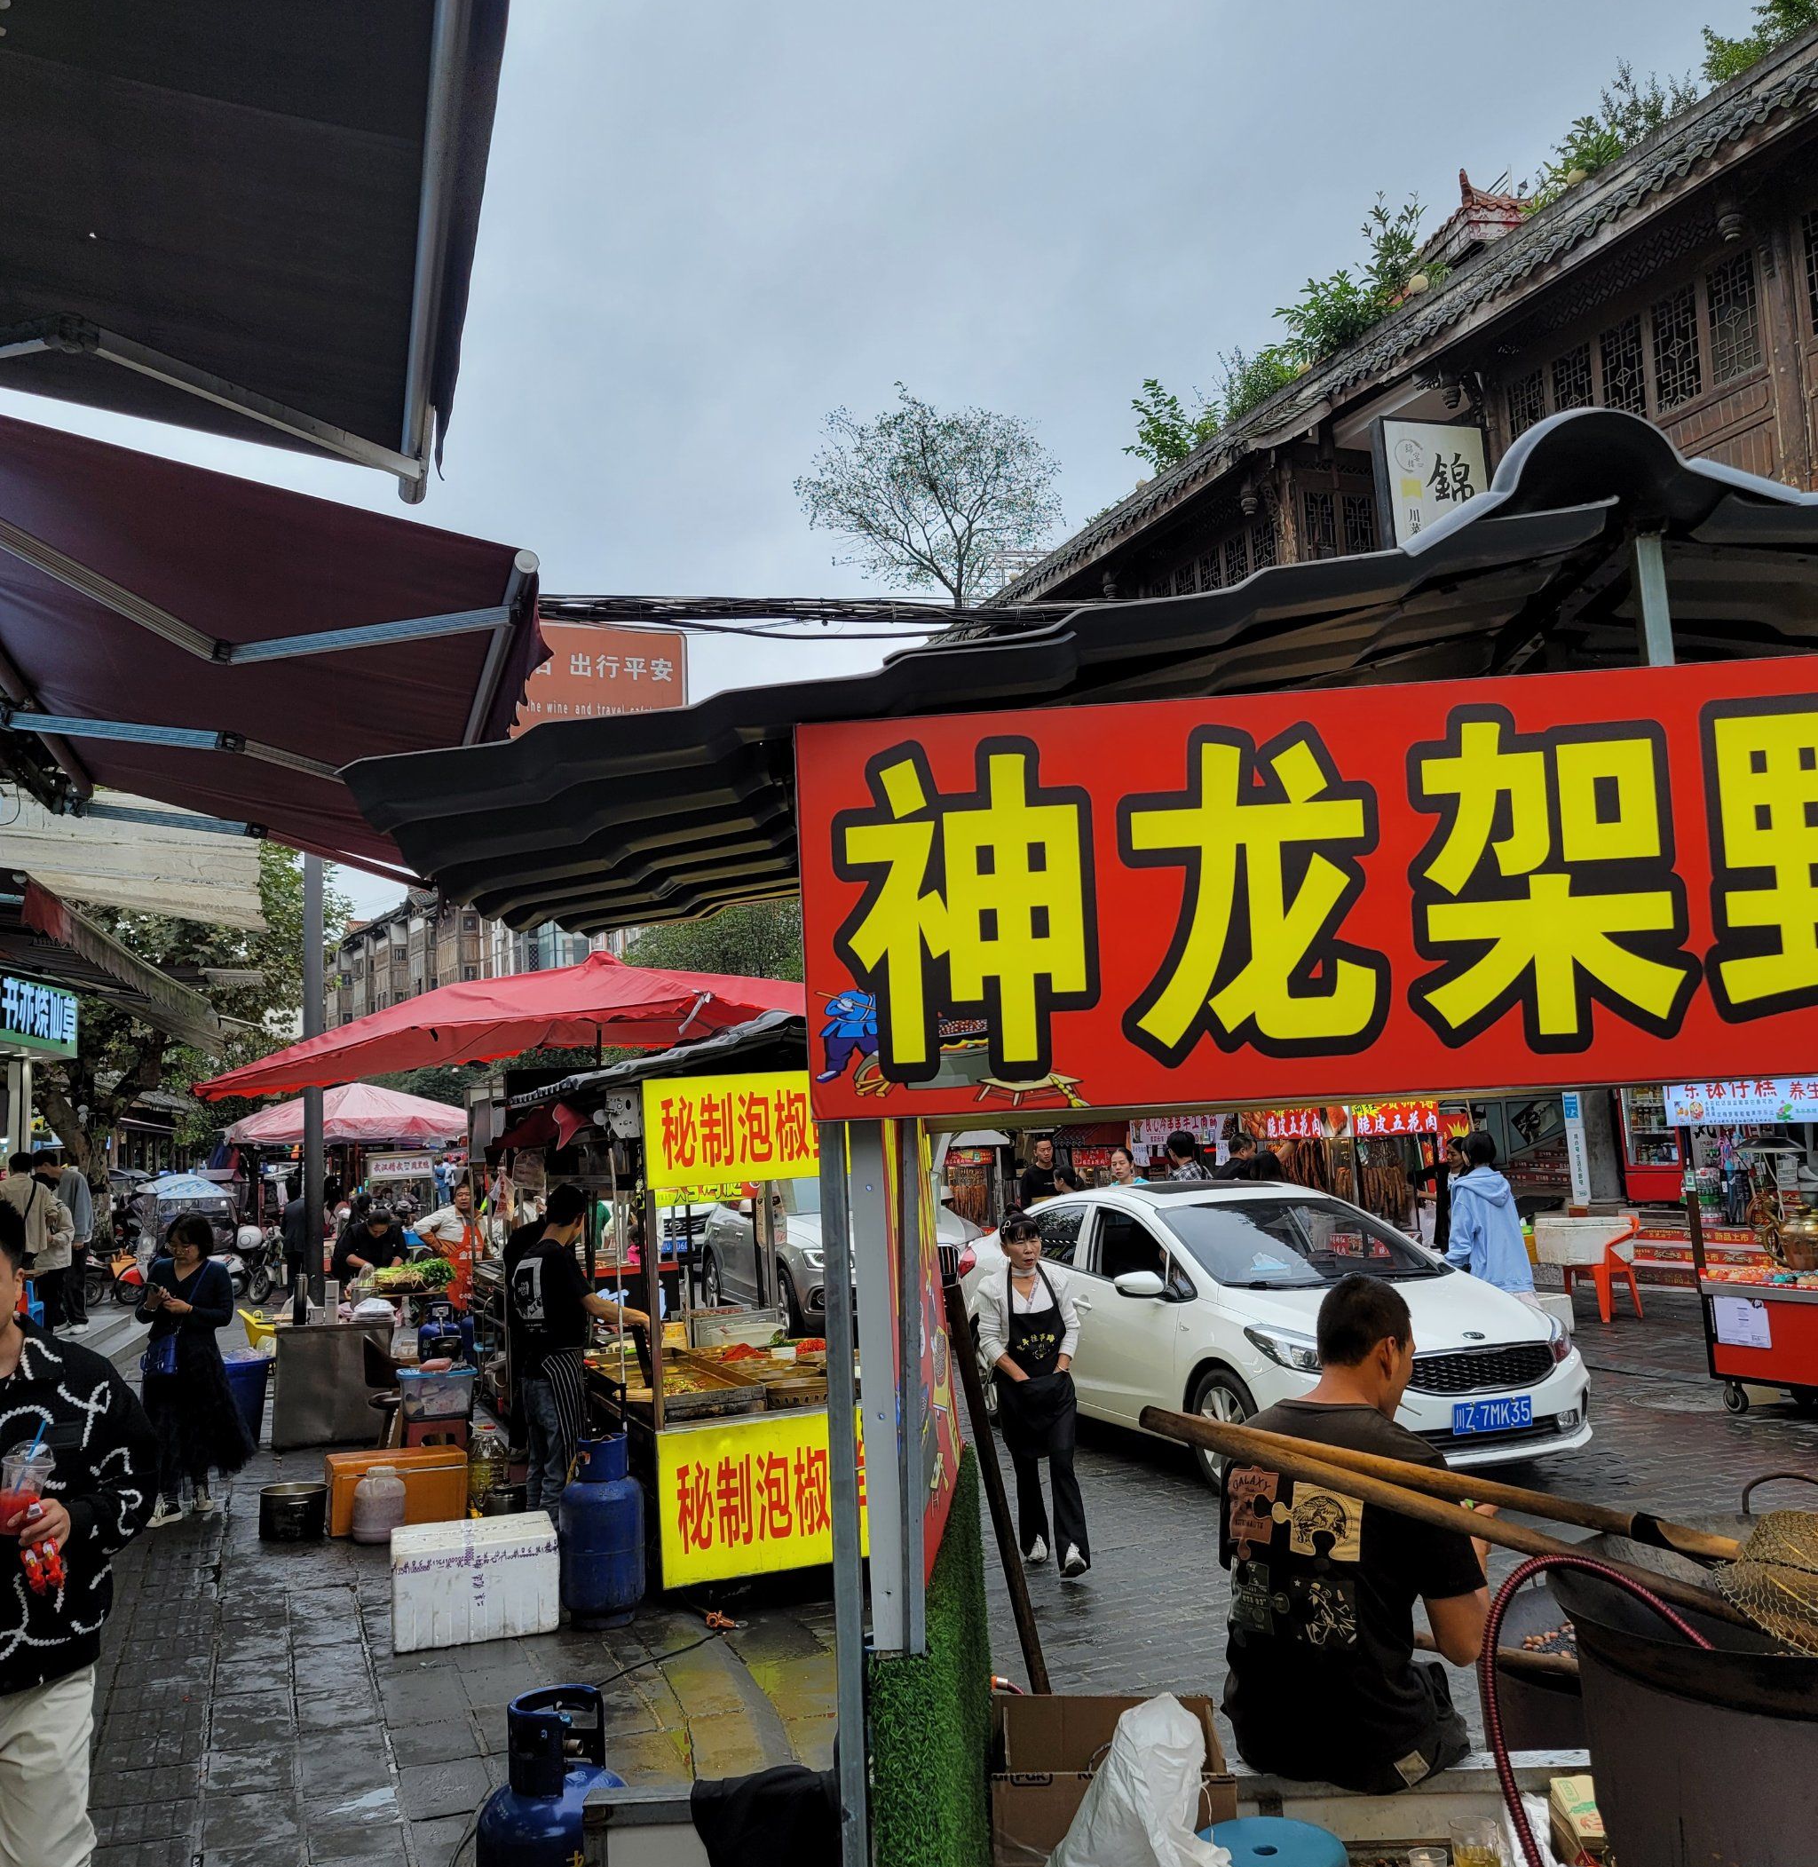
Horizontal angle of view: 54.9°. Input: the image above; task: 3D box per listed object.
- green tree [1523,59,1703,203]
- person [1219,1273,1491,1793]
[{"bbox_3d":[6.934,-7.907,17.300,1.000,1.200,1.900,0,-6,-20],"label":"green tree"},{"bbox_3d":[0.849,1.302,3.320,0.500,1.300,0.650,-6,-6,32],"label":"person"}]

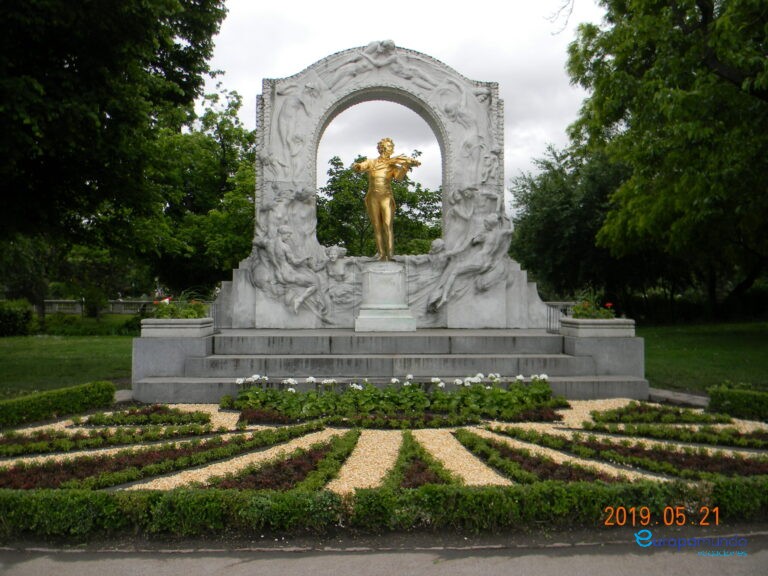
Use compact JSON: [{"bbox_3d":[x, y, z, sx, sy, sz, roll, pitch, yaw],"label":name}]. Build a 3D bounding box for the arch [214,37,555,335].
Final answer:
[{"bbox_3d":[-0.055,-2.140,13.150,6.950,5.950,1.200,0,-1,-2],"label":"arch"}]

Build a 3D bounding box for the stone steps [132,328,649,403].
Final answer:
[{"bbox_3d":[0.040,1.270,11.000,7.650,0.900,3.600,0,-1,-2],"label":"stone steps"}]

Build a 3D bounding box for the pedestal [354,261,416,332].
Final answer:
[{"bbox_3d":[0.013,0.160,12.200,1.140,1.330,1.100,0,-1,-2],"label":"pedestal"}]

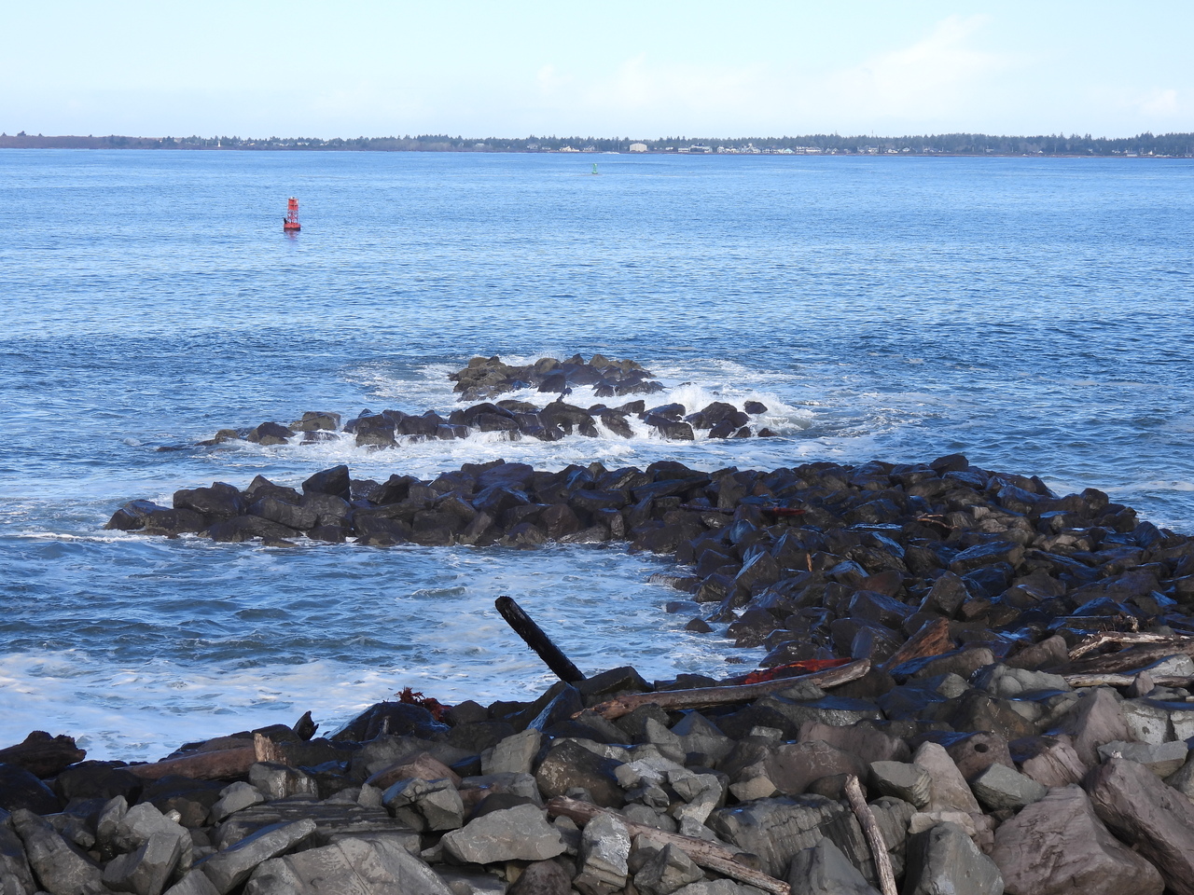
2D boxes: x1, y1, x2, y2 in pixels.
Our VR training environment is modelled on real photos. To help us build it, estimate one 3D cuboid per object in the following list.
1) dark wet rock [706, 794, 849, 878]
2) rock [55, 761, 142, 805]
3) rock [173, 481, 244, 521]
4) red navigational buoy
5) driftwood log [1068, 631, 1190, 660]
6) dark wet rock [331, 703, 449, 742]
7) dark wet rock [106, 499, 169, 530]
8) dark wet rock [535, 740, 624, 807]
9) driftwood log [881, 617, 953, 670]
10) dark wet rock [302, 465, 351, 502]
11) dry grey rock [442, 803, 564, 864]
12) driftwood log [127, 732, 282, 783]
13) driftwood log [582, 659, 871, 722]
[{"bbox_3d":[2.678,5.792,43.500,2.050,1.050,1.500,0,6,0],"label":"dark wet rock"},{"bbox_3d":[-8.843,5.964,52.000,1.500,0.750,1.200,0,6,0],"label":"rock"},{"bbox_3d":[-12.990,1.833,98.500,2.400,1.250,1.700,0,6,0],"label":"rock"},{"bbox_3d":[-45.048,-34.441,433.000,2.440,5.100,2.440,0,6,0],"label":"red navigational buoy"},{"bbox_3d":[10.605,3.918,58.222,2.500,0.420,0.500,-3,6,-5],"label":"driftwood log"},{"bbox_3d":[-4.141,5.537,58.500,2.300,0.800,1.500,0,6,0],"label":"dark wet rock"},{"bbox_3d":[-14.909,2.169,95.340,1.950,0.950,1.400,0,6,0],"label":"dark wet rock"},{"bbox_3d":[-0.294,5.592,50.000,1.450,1.000,1.200,0,6,0],"label":"dark wet rock"},{"bbox_3d":[6.555,4.017,59.975,1.500,0.500,0.500,-30,17,-19],"label":"driftwood log"},{"bbox_3d":[-8.725,1.160,94.725,1.500,1.150,1.250,0,6,0],"label":"dark wet rock"},{"bbox_3d":[-1.260,5.185,39.414,1.580,0.700,1.050,0,6,0],"label":"dry grey rock"},{"bbox_3d":[-6.947,5.500,51.680,2.750,0.500,0.520,-7,6,1],"label":"driftwood log"},{"bbox_3d":[2.632,5.061,60.600,6.300,0.500,0.500,-6,8,-20],"label":"driftwood log"}]

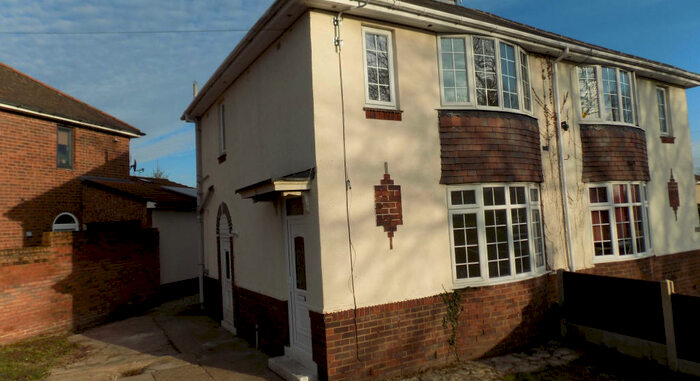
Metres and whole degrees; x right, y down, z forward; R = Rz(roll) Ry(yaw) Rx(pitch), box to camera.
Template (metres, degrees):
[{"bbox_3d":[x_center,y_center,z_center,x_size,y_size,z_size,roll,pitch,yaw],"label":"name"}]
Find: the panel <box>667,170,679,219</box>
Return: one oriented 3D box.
[{"bbox_3d":[7.515,0.102,10.787,0.457,1.190,0.061,-1,-4,-30],"label":"panel"}]

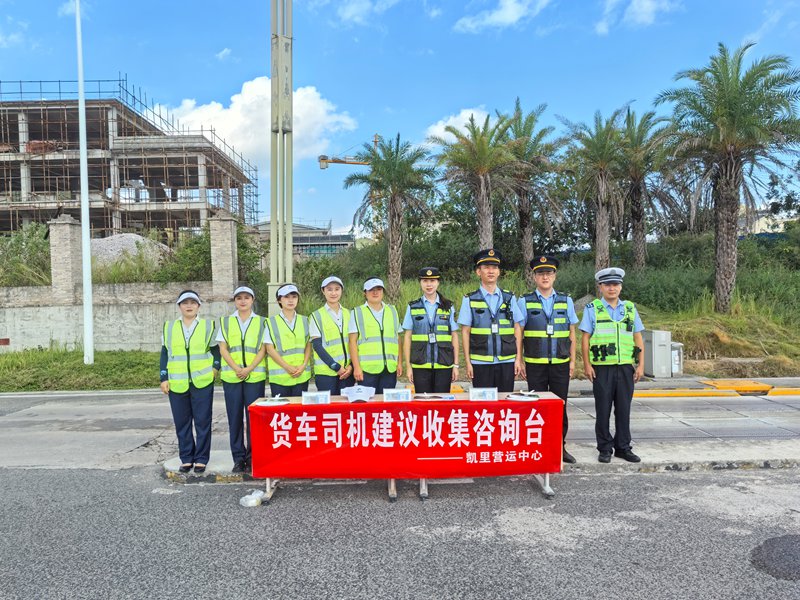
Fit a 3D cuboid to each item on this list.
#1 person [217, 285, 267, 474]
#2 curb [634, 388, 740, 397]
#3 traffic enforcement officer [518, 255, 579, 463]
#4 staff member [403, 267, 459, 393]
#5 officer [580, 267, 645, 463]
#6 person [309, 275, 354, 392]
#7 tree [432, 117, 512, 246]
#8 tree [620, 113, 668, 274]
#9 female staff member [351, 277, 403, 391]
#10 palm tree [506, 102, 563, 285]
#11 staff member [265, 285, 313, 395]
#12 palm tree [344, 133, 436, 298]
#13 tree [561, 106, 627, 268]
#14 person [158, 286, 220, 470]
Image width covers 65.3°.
[{"bbox_3d":[-1.378,0.672,5.472,0.460,1.597,0.310,-1,1,-15],"label":"person"},{"bbox_3d":[4.225,1.405,9.400,1.800,0.100,0.260,-1,1,0],"label":"curb"},{"bbox_3d":[1.341,0.534,5.663,0.530,1.854,0.310,0,3,1],"label":"traffic enforcement officer"},{"bbox_3d":[0.290,0.576,5.564,0.520,1.749,0.310,-1,1,0],"label":"staff member"},{"bbox_3d":[1.955,0.582,5.696,0.560,1.755,0.310,0,3,-1],"label":"officer"},{"bbox_3d":[-0.579,0.622,5.533,0.430,1.678,0.300,-1,1,-22],"label":"person"},{"bbox_3d":[2.516,-2.891,19.500,3.200,5.900,3.100,-1,1,0],"label":"tree"},{"bbox_3d":[8.756,-3.692,22.839,2.600,6.396,2.600,0,3,0],"label":"tree"},{"bbox_3d":[-0.210,0.635,5.523,0.470,1.667,0.300,-1,3,-14],"label":"female staff member"},{"bbox_3d":[4.600,-3.697,22.338,2.700,6.717,2.700,0,3,0],"label":"palm tree"},{"bbox_3d":[-0.976,0.663,5.469,0.430,1.616,0.310,-1,3,-18],"label":"staff member"},{"bbox_3d":[-0.229,-2.979,22.000,3.300,6.000,3.200,-1,1,0],"label":"palm tree"},{"bbox_3d":[6.813,-3.245,21.360,2.800,6.325,2.800,0,3,0],"label":"tree"},{"bbox_3d":[-1.842,0.696,5.512,0.520,1.559,0.310,-1,1,-17],"label":"person"}]

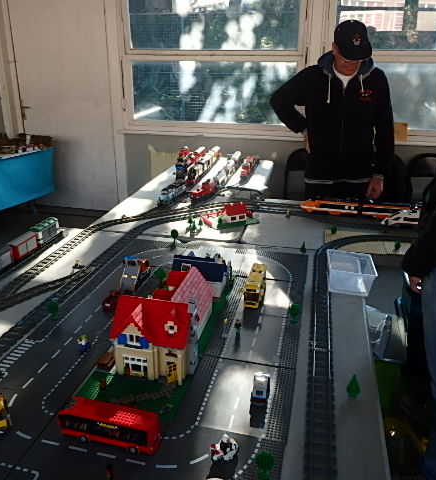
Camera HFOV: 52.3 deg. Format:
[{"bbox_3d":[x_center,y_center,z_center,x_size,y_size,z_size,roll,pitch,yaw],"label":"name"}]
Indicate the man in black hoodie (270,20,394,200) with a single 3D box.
[{"bbox_3d":[0.663,-0.406,2.760,0.700,1.730,0.380,5,22,12],"label":"man in black hoodie"}]

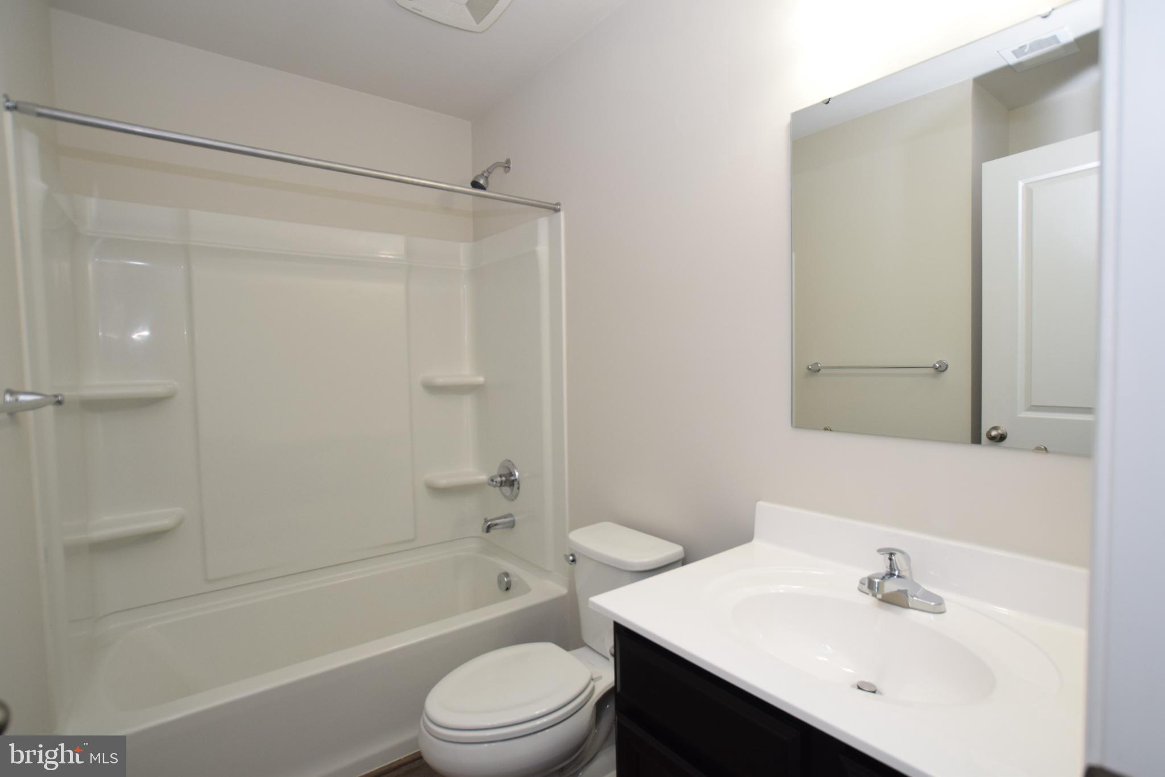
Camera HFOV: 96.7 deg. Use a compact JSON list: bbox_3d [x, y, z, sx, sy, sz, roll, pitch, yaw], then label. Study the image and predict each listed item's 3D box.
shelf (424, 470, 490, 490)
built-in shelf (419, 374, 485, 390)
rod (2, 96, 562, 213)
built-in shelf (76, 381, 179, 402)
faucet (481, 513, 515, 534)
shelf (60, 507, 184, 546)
[{"bbox_3d":[-0.606,0.438,2.478,0.260,0.045,0.120,-3,3,-37],"label":"shelf"},{"bbox_3d":[-0.618,-0.035,2.464,0.265,0.050,0.120,-3,3,-37],"label":"built-in shelf"},{"bbox_3d":[-0.715,-0.689,1.633,1.519,0.042,0.042,-3,3,-34],"label":"rod"},{"bbox_3d":[-1.581,0.008,1.795,0.275,0.050,0.120,-3,3,-37],"label":"built-in shelf"},{"bbox_3d":[-0.381,0.607,2.330,0.145,0.065,0.060,-3,3,-37],"label":"faucet"},{"bbox_3d":[-1.576,0.479,1.807,0.285,0.047,0.125,-3,3,-37],"label":"shelf"}]

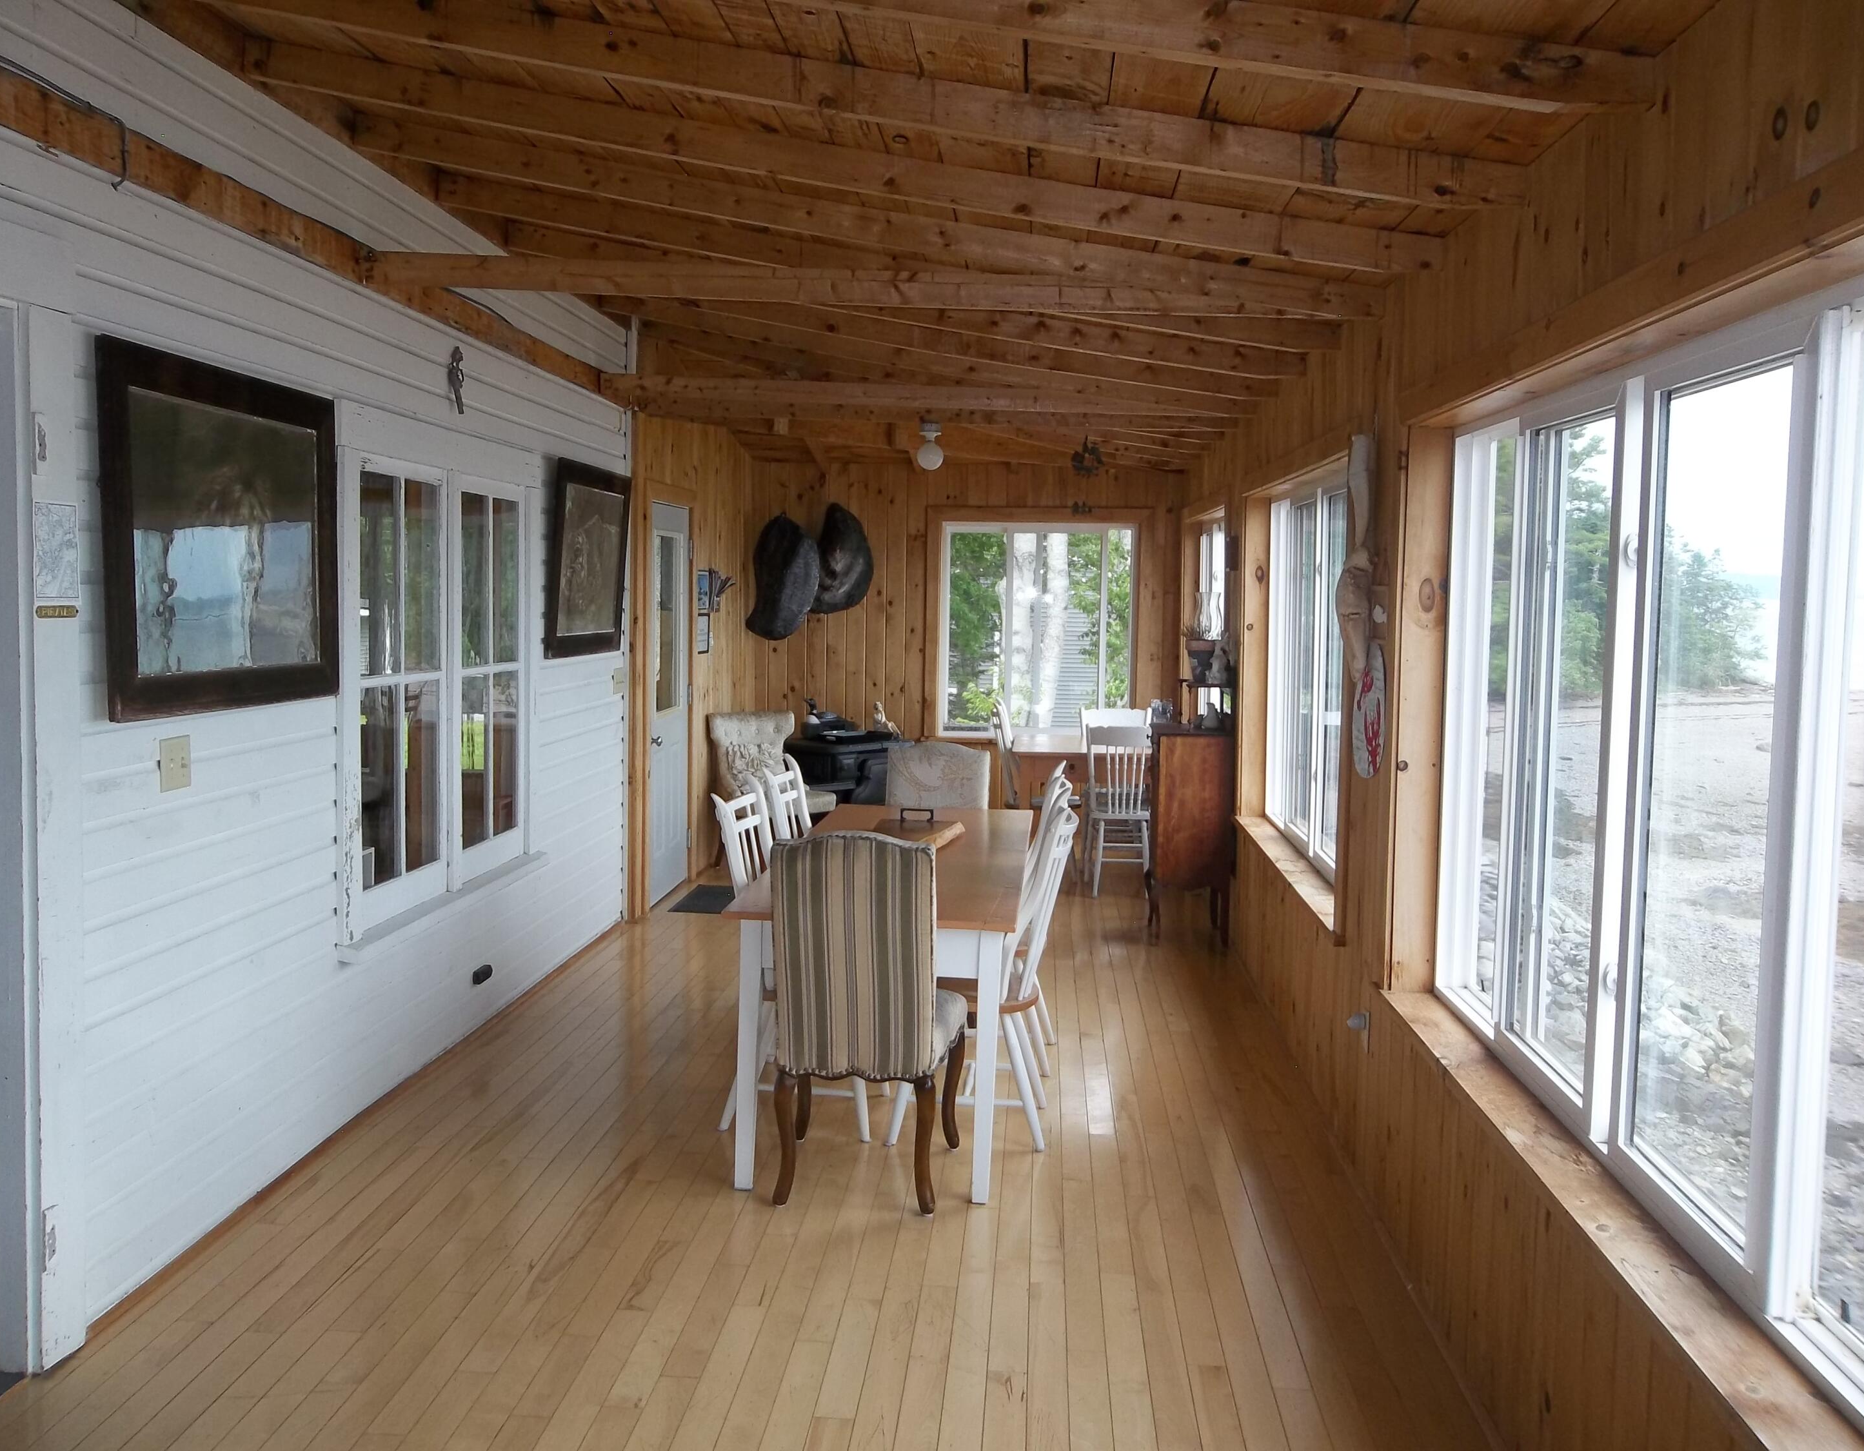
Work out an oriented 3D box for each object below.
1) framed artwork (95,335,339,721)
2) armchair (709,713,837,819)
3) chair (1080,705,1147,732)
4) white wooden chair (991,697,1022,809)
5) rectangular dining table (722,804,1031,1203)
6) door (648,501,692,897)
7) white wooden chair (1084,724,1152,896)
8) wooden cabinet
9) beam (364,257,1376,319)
[{"bbox_3d":[-1.697,-0.446,3.662,0.040,0.820,1.040,1,5,4],"label":"framed artwork"},{"bbox_3d":[-0.934,0.380,8.666,0.590,0.880,0.630,-3,6,-38],"label":"armchair"},{"bbox_3d":[1.101,0.365,9.000,0.420,0.910,0.480,1,5,4],"label":"chair"},{"bbox_3d":[0.575,0.360,8.515,0.500,0.990,0.430,1,5,4],"label":"white wooden chair"},{"bbox_3d":[-0.086,0.787,4.967,0.780,0.750,2.050,1,5,5],"label":"rectangular dining table"},{"bbox_3d":[-1.375,-0.129,7.879,0.050,2.020,0.810,1,5,4],"label":"door"},{"bbox_3d":[1.024,0.440,8.147,0.420,0.910,0.490,1,5,4],"label":"white wooden chair"},{"bbox_3d":[1.189,0.506,7.034,0.370,0.980,0.450,1,5,4],"label":"wooden cabinet"},{"bbox_3d":[-0.208,-1.225,4.213,2.854,0.095,0.045,4,5,6],"label":"beam"}]

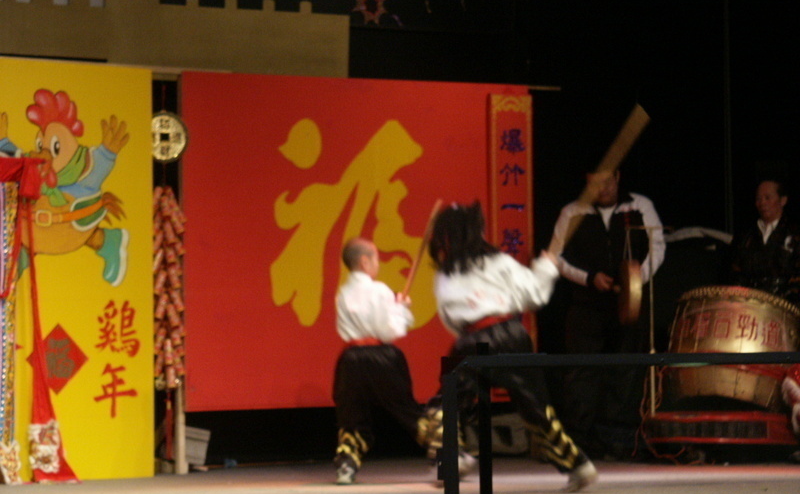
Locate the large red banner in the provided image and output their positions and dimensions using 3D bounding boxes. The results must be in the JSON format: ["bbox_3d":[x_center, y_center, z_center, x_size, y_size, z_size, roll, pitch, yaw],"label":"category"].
[{"bbox_3d":[-0.220,-0.030,19.500,2.480,1.860,0.060,0,-1,-38],"label":"large red banner"}]

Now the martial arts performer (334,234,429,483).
[{"bbox_3d":[-0.070,0.593,18.000,0.450,1.290,0.550,-1,-1,45],"label":"martial arts performer"}]

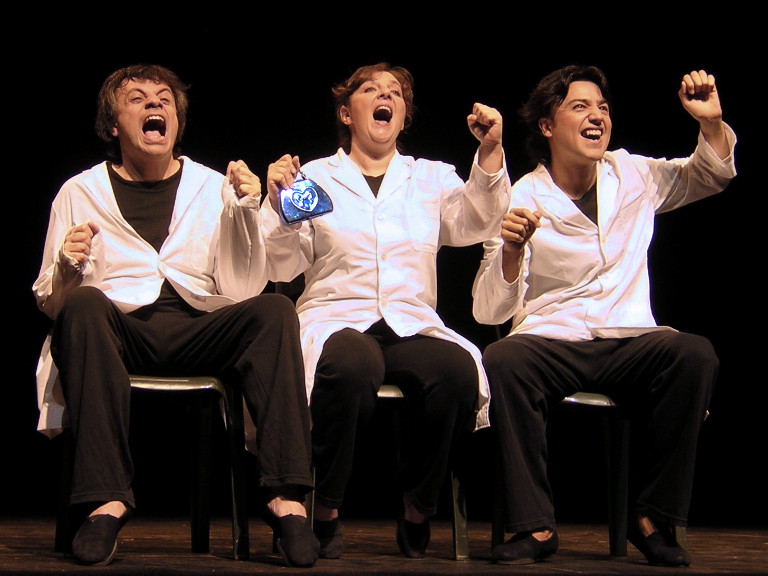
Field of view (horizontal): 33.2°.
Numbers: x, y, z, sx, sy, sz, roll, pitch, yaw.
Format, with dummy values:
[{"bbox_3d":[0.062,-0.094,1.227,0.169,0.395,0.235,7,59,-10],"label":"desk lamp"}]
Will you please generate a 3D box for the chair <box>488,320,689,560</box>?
[{"bbox_3d":[0.530,0.329,3.534,0.430,0.810,0.510,3,-9,-14],"label":"chair"}]

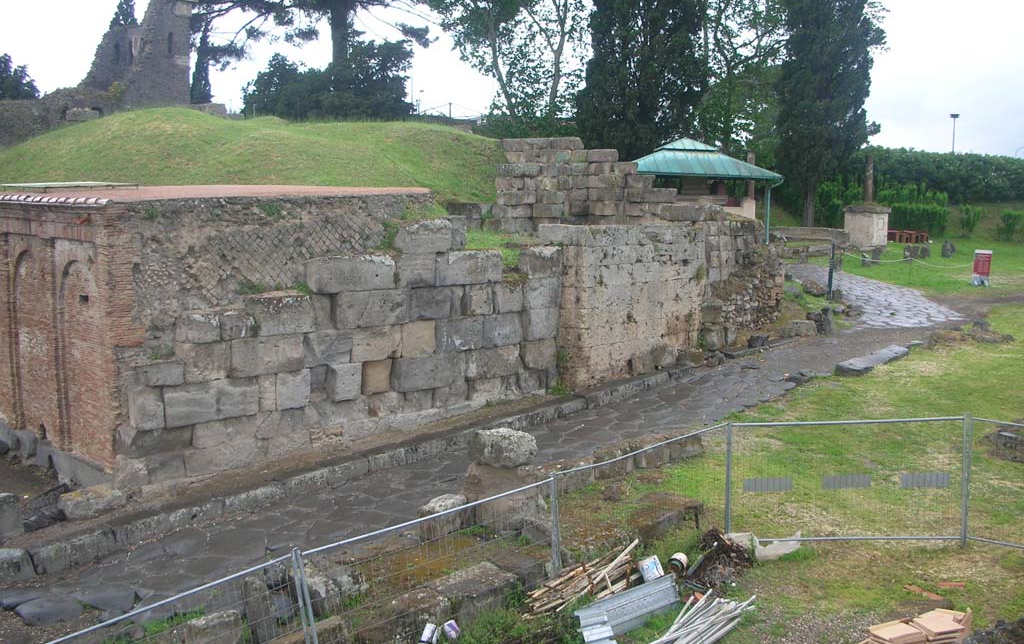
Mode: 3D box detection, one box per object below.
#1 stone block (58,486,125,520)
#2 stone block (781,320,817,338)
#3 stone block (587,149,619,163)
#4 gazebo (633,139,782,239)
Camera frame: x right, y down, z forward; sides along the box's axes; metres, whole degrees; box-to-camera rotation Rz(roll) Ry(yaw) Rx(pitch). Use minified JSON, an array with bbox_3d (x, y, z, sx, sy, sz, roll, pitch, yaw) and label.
[{"bbox_3d":[-6.338,2.700,15.641,0.900,0.300,0.400,-5,9,-33],"label":"stone block"},{"bbox_3d":[7.695,0.173,27.890,0.880,0.400,0.450,-2,8,-13],"label":"stone block"},{"bbox_3d":[2.743,-5.007,31.272,0.930,0.390,0.550,0,8,2],"label":"stone block"},{"bbox_3d":[6.723,-5.102,40.275,6.000,4.050,6.000,0,8,0],"label":"gazebo"}]

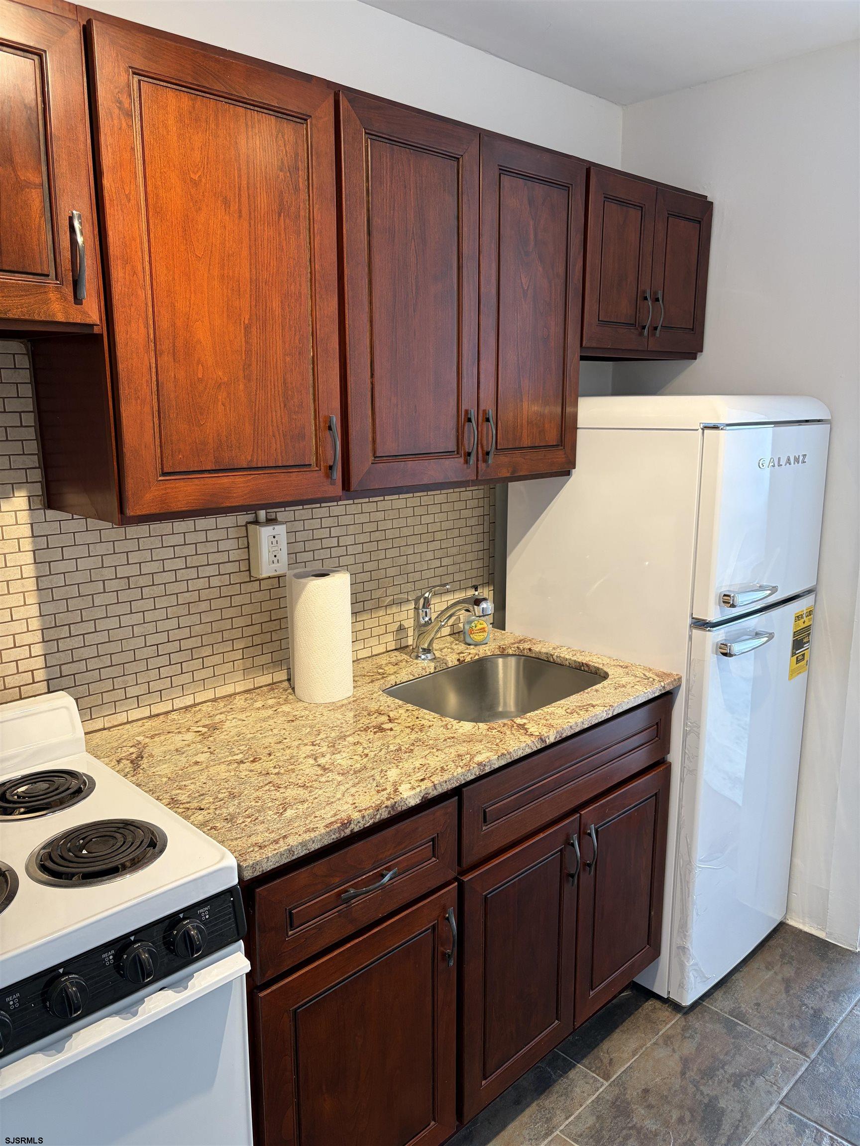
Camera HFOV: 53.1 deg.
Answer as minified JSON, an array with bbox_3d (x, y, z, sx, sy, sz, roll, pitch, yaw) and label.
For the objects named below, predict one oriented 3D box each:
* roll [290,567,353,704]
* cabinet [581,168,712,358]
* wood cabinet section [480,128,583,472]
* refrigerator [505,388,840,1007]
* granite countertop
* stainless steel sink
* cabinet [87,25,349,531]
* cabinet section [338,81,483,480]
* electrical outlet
[{"bbox_3d":[-0.242,0.141,1.939,0.132,0.277,0.132,0,12,0],"label":"roll"},{"bbox_3d":[0.492,-0.839,2.423,0.608,0.459,0.335,-11,16,-43],"label":"cabinet"},{"bbox_3d":[0.129,-0.620,2.134,0.382,0.755,0.331,-12,16,-43],"label":"wood cabinet section"},{"bbox_3d":[0.659,0.293,2.490,0.593,1.577,0.668,-11,16,-43],"label":"refrigerator"},{"bbox_3d":[-0.055,0.304,1.901,1.228,0.028,0.641,-11,16,-43],"label":"granite countertop"},{"bbox_3d":[0.177,0.378,2.077,0.573,0.202,0.430,-11,16,-43],"label":"stainless steel sink"},{"bbox_3d":[-0.434,-0.502,1.572,0.455,0.763,0.335,-11,16,-43],"label":"cabinet"},{"bbox_3d":[-0.144,-0.565,1.875,0.380,0.755,0.331,-12,16,-43],"label":"cabinet section"},{"bbox_3d":[-0.363,-0.056,1.938,0.070,0.118,0.053,-11,16,-43],"label":"electrical outlet"}]

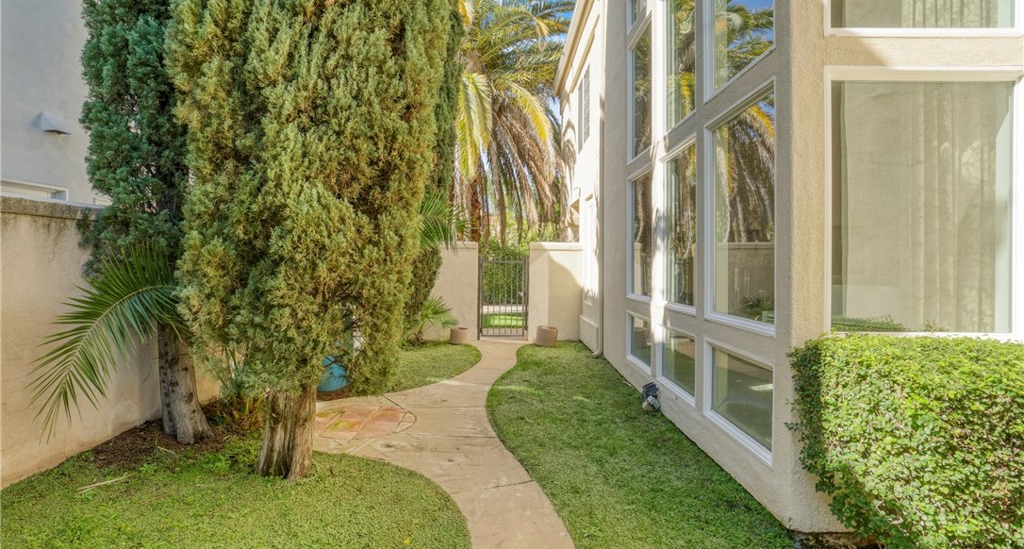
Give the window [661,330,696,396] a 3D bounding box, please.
[{"bbox_3d":[1.572,0.806,4.830,0.080,0.560,1.050,0,1,0],"label":"window"}]

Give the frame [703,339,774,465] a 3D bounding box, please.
[{"bbox_3d":[1.577,0.826,3.550,0.080,0.590,1.070,0,1,0],"label":"frame"}]

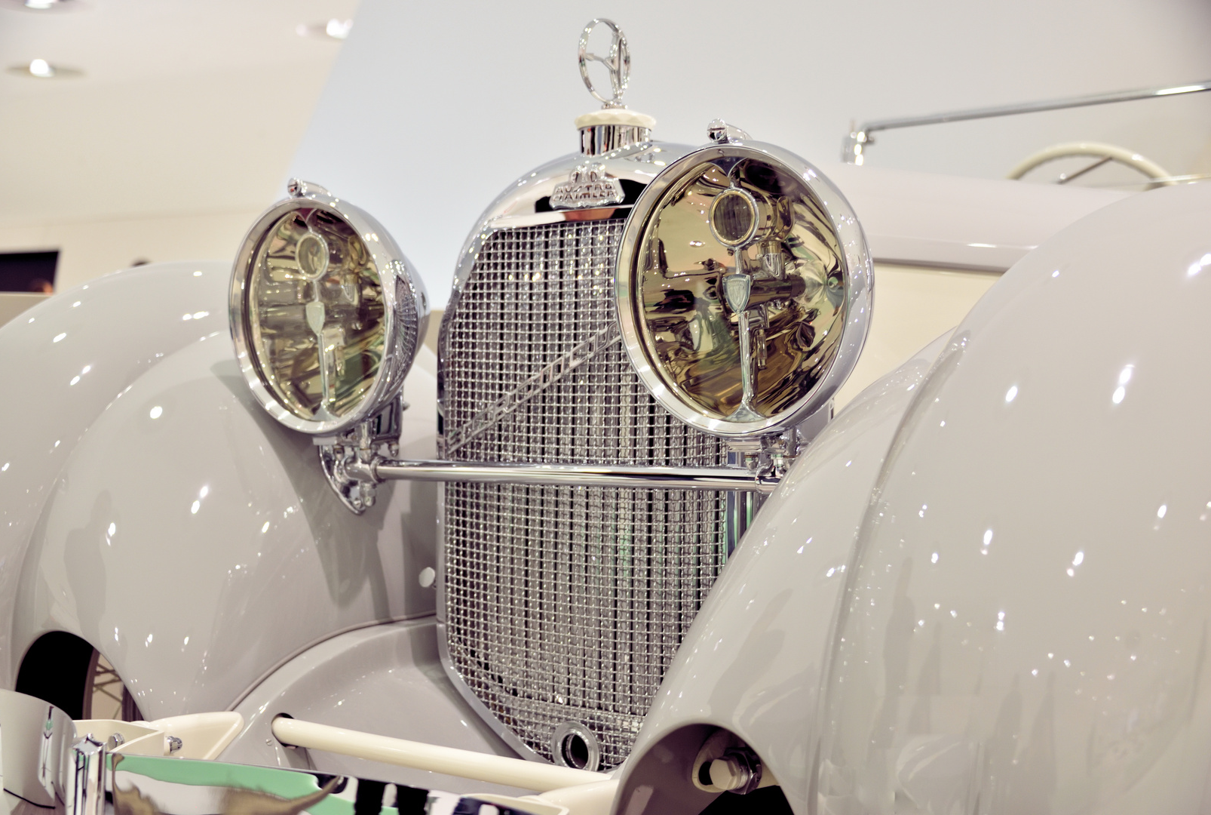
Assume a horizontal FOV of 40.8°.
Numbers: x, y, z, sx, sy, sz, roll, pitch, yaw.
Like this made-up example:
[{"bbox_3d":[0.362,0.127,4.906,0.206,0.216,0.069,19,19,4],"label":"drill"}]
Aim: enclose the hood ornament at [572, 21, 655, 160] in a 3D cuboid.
[{"bbox_3d":[0.010,-0.369,1.877,0.093,0.159,0.093,1,3,44],"label":"hood ornament"}]

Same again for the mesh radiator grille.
[{"bbox_3d":[-0.031,0.097,1.828,0.424,0.613,0.059,1,2,39],"label":"mesh radiator grille"}]

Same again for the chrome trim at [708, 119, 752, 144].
[{"bbox_3d":[0.117,-0.260,1.538,0.020,0.024,0.059,0,6,39],"label":"chrome trim"}]

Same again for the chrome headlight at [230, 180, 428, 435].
[{"bbox_3d":[-0.296,-0.127,1.973,0.284,0.300,0.186,0,6,39],"label":"chrome headlight"}]

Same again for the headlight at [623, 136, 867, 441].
[{"bbox_3d":[0.170,-0.118,1.606,0.284,0.284,0.186,0,6,39],"label":"headlight"}]

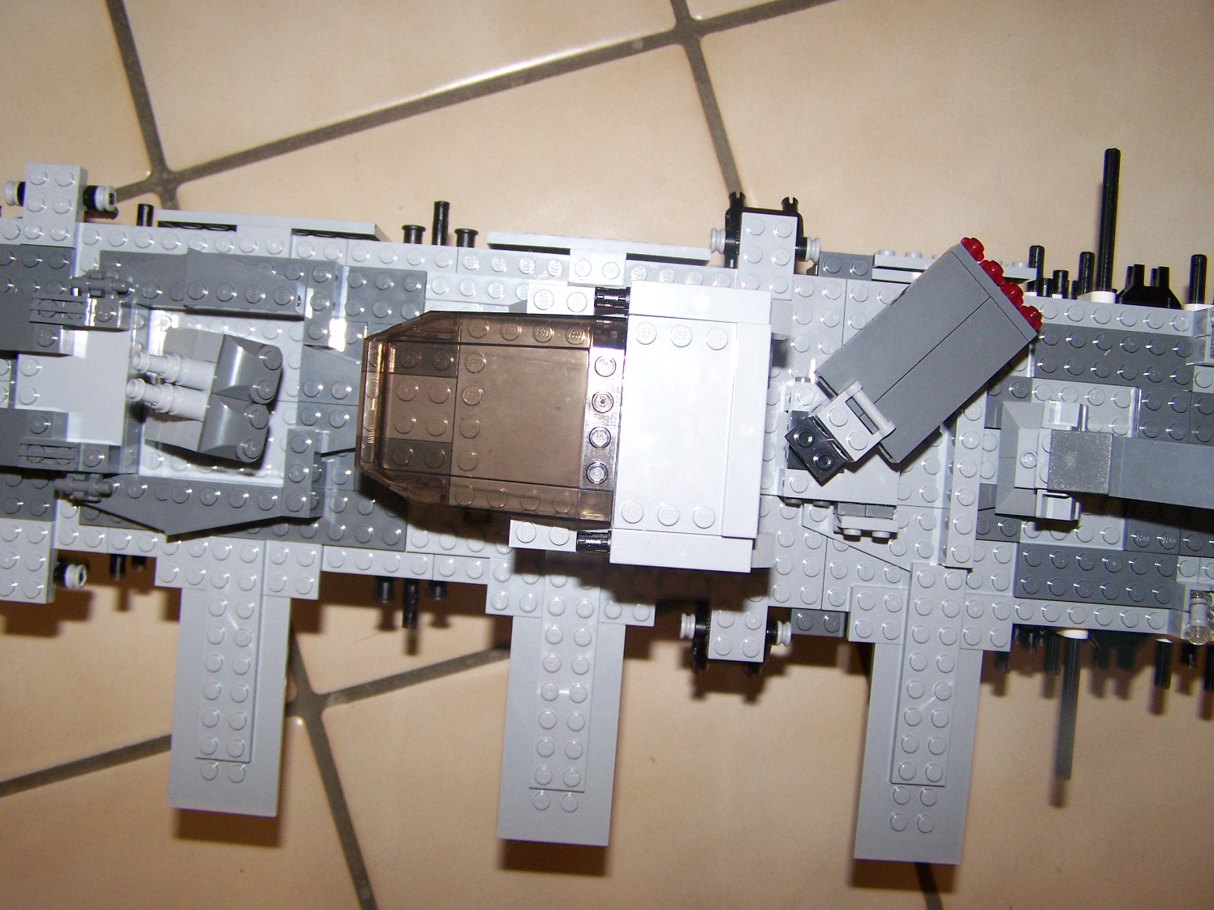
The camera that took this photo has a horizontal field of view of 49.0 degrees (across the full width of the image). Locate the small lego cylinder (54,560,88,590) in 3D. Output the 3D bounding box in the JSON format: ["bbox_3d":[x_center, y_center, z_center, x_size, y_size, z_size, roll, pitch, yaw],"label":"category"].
[{"bbox_3d":[-0.161,0.036,0.400,0.009,0.008,0.008,4,91,1],"label":"small lego cylinder"}]

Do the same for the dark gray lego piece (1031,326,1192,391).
[{"bbox_3d":[0.147,-0.028,0.387,0.048,0.005,0.016,4,91,0],"label":"dark gray lego piece"}]

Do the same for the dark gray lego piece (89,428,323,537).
[{"bbox_3d":[-0.112,0.007,0.369,0.065,0.015,0.032,4,91,1],"label":"dark gray lego piece"}]

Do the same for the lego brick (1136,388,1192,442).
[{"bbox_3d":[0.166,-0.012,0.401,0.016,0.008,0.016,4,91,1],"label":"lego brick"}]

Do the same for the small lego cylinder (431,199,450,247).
[{"bbox_3d":[-0.049,-0.067,0.391,0.005,0.005,0.015,4,91,1],"label":"small lego cylinder"}]

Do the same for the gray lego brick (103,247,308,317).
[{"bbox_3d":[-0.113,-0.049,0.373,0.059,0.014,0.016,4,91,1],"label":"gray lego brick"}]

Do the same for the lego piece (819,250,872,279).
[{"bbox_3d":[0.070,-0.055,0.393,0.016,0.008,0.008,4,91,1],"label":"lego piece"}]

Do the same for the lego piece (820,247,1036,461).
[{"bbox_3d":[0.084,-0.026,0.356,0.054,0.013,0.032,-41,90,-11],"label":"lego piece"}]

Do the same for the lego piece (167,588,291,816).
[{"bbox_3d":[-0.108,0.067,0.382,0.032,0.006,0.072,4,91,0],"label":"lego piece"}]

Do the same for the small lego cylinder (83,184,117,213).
[{"bbox_3d":[-0.149,-0.075,0.391,0.009,0.007,0.007,4,91,0],"label":"small lego cylinder"}]

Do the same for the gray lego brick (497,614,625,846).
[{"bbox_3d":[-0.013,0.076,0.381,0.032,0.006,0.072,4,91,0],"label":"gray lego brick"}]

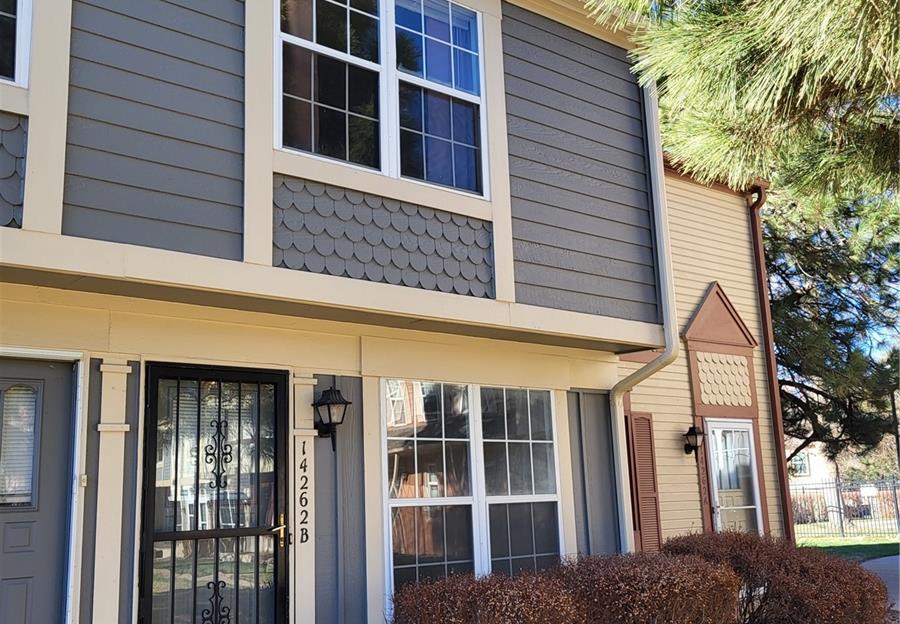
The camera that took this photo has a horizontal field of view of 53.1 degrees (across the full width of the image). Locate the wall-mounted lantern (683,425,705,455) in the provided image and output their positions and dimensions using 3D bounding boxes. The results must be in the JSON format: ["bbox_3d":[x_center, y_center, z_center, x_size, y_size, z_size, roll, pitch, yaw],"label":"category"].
[{"bbox_3d":[2.754,1.453,10.145,0.200,0.330,0.250,7,-15,-38],"label":"wall-mounted lantern"}]

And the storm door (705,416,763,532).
[{"bbox_3d":[3.401,2.286,10.627,0.940,2.030,0.080,7,-15,-38],"label":"storm door"}]

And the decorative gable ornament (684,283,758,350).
[{"bbox_3d":[3.258,-0.006,11.000,1.475,0.750,0.150,7,-15,-38],"label":"decorative gable ornament"}]

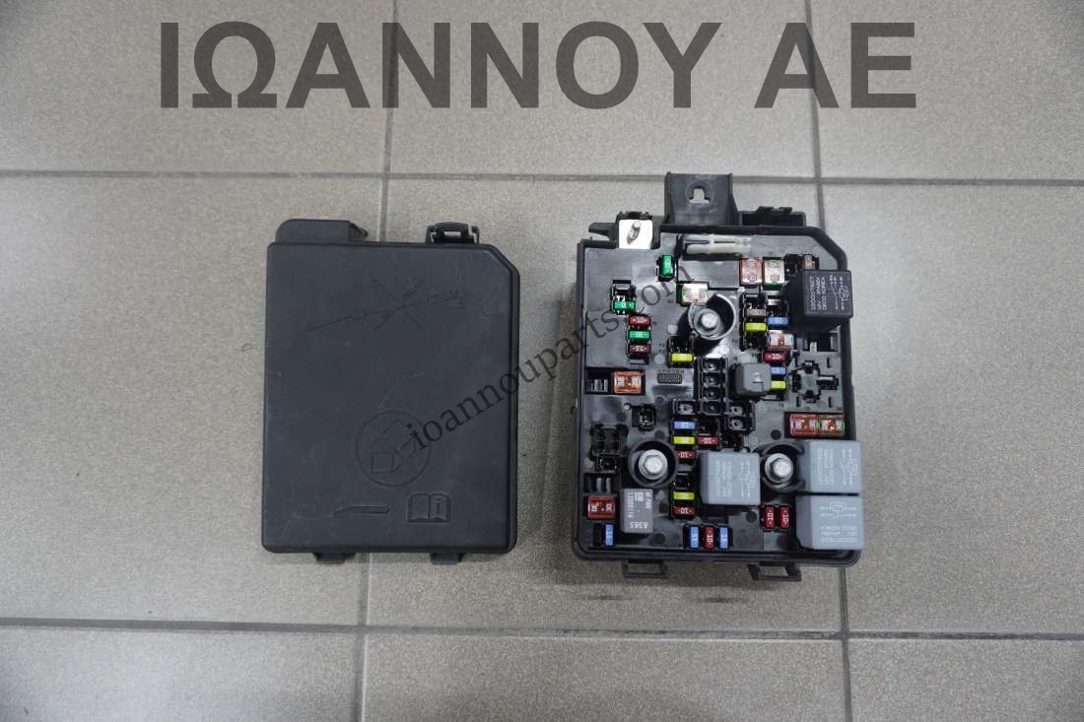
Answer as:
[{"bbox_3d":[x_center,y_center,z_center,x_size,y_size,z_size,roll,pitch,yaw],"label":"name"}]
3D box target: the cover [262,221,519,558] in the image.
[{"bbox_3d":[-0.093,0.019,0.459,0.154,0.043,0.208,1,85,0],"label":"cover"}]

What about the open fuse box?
[{"bbox_3d":[0.096,0.006,0.432,0.157,0.096,0.235,1,80,0],"label":"open fuse box"}]

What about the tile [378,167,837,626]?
[{"bbox_3d":[0.040,0.022,0.483,0.298,0.010,0.298,1,80,0],"label":"tile"}]

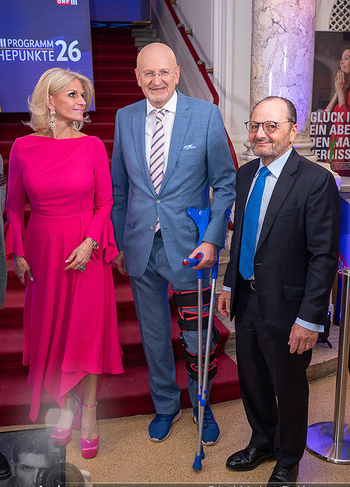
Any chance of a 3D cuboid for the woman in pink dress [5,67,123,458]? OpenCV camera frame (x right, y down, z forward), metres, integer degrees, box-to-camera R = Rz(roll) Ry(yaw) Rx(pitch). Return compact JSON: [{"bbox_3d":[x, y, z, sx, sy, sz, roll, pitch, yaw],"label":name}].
[{"bbox_3d":[-0.514,0.116,2.499,0.540,1.810,0.420,-2,11,-5],"label":"woman in pink dress"}]

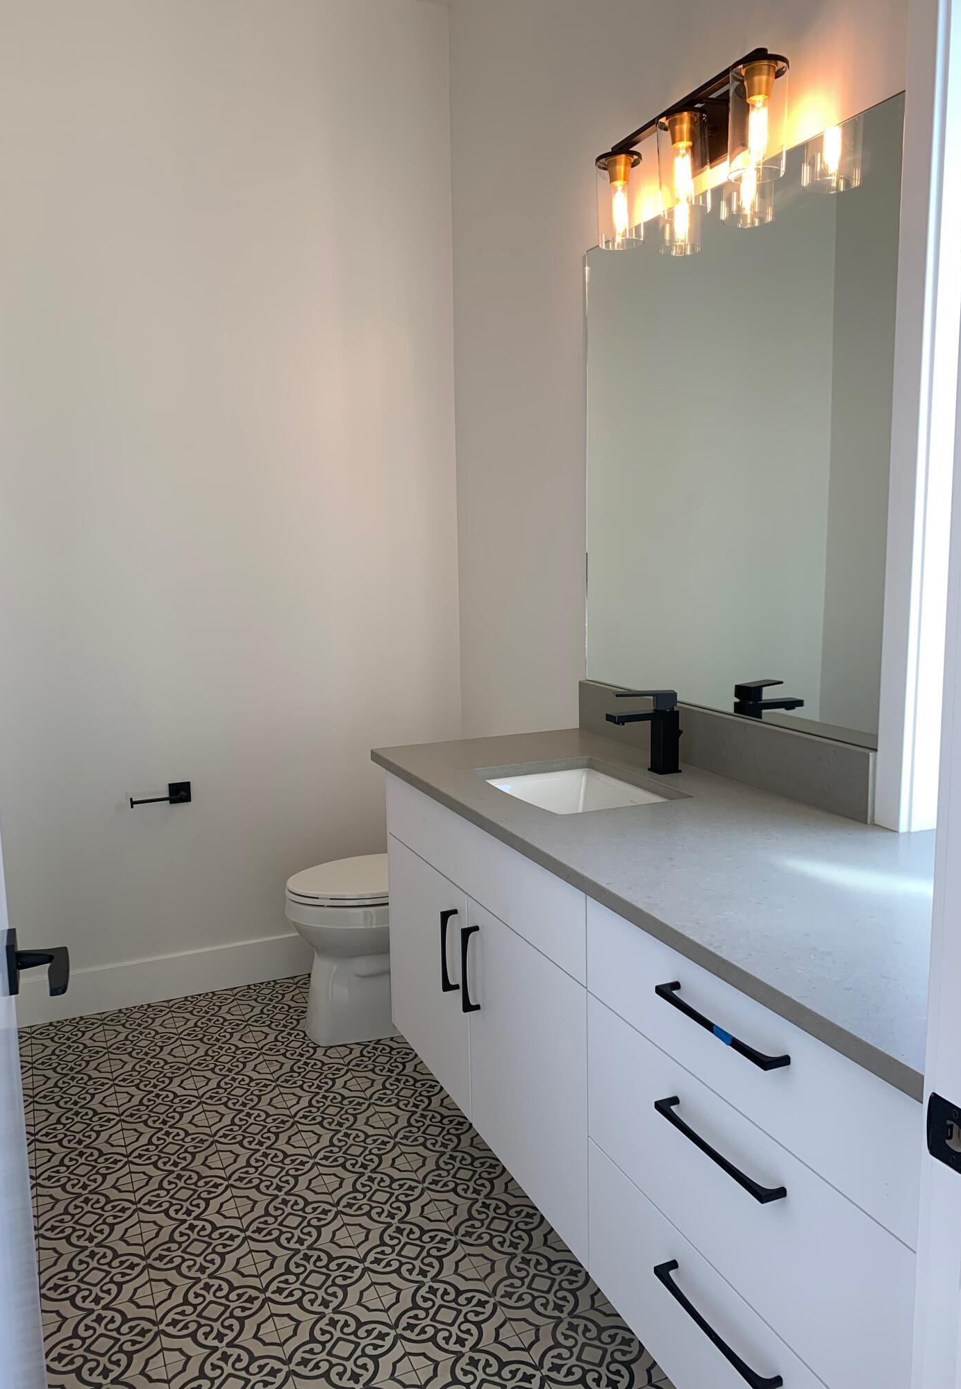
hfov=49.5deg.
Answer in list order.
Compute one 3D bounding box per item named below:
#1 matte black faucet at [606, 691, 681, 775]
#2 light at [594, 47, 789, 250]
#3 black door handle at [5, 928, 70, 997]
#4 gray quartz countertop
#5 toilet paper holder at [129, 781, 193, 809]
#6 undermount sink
[{"bbox_3d":[0.354,0.084,2.265,0.190,0.180,0.054,-5,9,-23],"label":"matte black faucet"},{"bbox_3d":[0.426,-1.085,2.114,0.142,0.215,0.580,-5,9,-23],"label":"light"},{"bbox_3d":[-0.551,0.344,1.303,0.072,0.066,0.158,-5,9,-23],"label":"black door handle"},{"bbox_3d":[0.371,0.247,1.893,0.616,0.030,1.790,-5,9,-23],"label":"gray quartz countertop"},{"bbox_3d":[-0.988,0.321,3.233,0.187,0.067,0.084,-5,9,-23],"label":"toilet paper holder"},{"bbox_3d":[0.207,0.287,2.225,0.325,0.150,0.455,-5,9,-23],"label":"undermount sink"}]

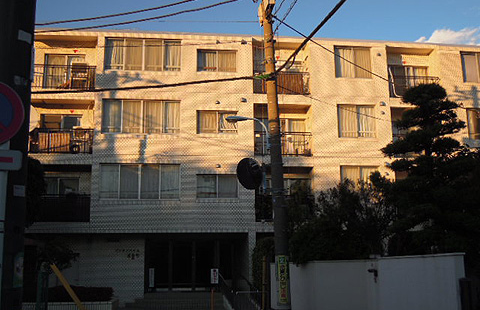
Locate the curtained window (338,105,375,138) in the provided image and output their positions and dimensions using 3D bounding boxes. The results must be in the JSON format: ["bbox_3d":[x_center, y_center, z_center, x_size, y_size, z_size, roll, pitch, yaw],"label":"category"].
[{"bbox_3d":[5.156,-1.455,24.418,1.695,1.496,0.150,1,-11,-7],"label":"curtained window"}]

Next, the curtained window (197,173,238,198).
[{"bbox_3d":[-0.922,1.320,23.140,1.724,1.000,0.150,1,-11,-7],"label":"curtained window"}]

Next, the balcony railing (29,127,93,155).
[{"bbox_3d":[-7.487,-0.609,23.232,2.616,1.071,0.150,1,-12,-7],"label":"balcony railing"}]

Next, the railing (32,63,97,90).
[{"bbox_3d":[-7.534,-3.353,23.799,2.636,1.081,0.150,1,-12,-7],"label":"railing"}]

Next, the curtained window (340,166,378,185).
[{"bbox_3d":[5.304,1.240,24.517,1.722,1.503,0.150,1,-12,-7],"label":"curtained window"}]

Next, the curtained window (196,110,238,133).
[{"bbox_3d":[-1.002,-1.424,24.275,1.757,1.025,0.150,1,-12,-7],"label":"curtained window"}]

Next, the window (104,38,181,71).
[{"bbox_3d":[-4.269,-4.418,24.488,3.298,1.488,0.150,1,-12,-7],"label":"window"}]

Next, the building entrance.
[{"bbox_3d":[-2.345,5.301,27.014,4.444,2.535,0.800,1,-12,-7],"label":"building entrance"}]

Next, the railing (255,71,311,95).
[{"bbox_3d":[1.840,-3.156,24.368,2.500,1.023,0.100,1,-11,-7],"label":"railing"}]

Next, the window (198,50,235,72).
[{"bbox_3d":[-0.991,-4.073,24.217,1.724,1.000,0.150,1,-11,-7],"label":"window"}]

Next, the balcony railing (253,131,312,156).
[{"bbox_3d":[1.875,-0.459,23.829,2.500,1.023,0.100,1,-11,-7],"label":"balcony railing"}]

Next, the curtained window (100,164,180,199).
[{"bbox_3d":[-4.089,1.108,22.808,3.238,1.466,0.150,1,-11,-7],"label":"curtained window"}]

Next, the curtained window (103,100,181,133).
[{"bbox_3d":[-4.124,-1.589,23.346,3.238,1.466,0.150,1,-11,-7],"label":"curtained window"}]

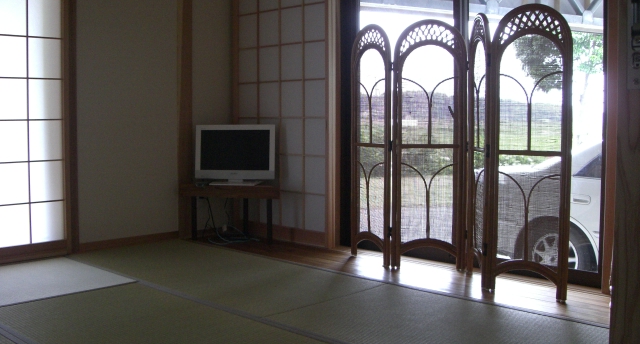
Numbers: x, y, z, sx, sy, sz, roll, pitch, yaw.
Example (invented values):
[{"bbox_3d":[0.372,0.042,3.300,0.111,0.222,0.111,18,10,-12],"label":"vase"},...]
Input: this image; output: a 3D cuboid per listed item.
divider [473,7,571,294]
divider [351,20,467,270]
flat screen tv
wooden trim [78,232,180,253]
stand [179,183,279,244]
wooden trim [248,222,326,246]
[{"bbox_3d":[0.832,-0.103,3.225,0.199,1.283,0.683,-2,4,-25],"label":"divider"},{"bbox_3d":[0.409,-0.145,3.744,0.730,1.294,0.241,3,5,38],"label":"divider"},{"bbox_3d":[-0.537,-0.108,4.479,0.520,0.378,0.190,1,4,13],"label":"flat screen tv"},{"bbox_3d":[-1.172,0.429,4.391,0.030,0.052,0.698,4,6,45],"label":"wooden trim"},{"bbox_3d":[-0.523,0.255,4.627,0.654,0.367,0.400,1,4,17],"label":"stand"},{"bbox_3d":[-0.242,0.396,4.579,0.807,0.092,0.035,4,6,45],"label":"wooden trim"}]

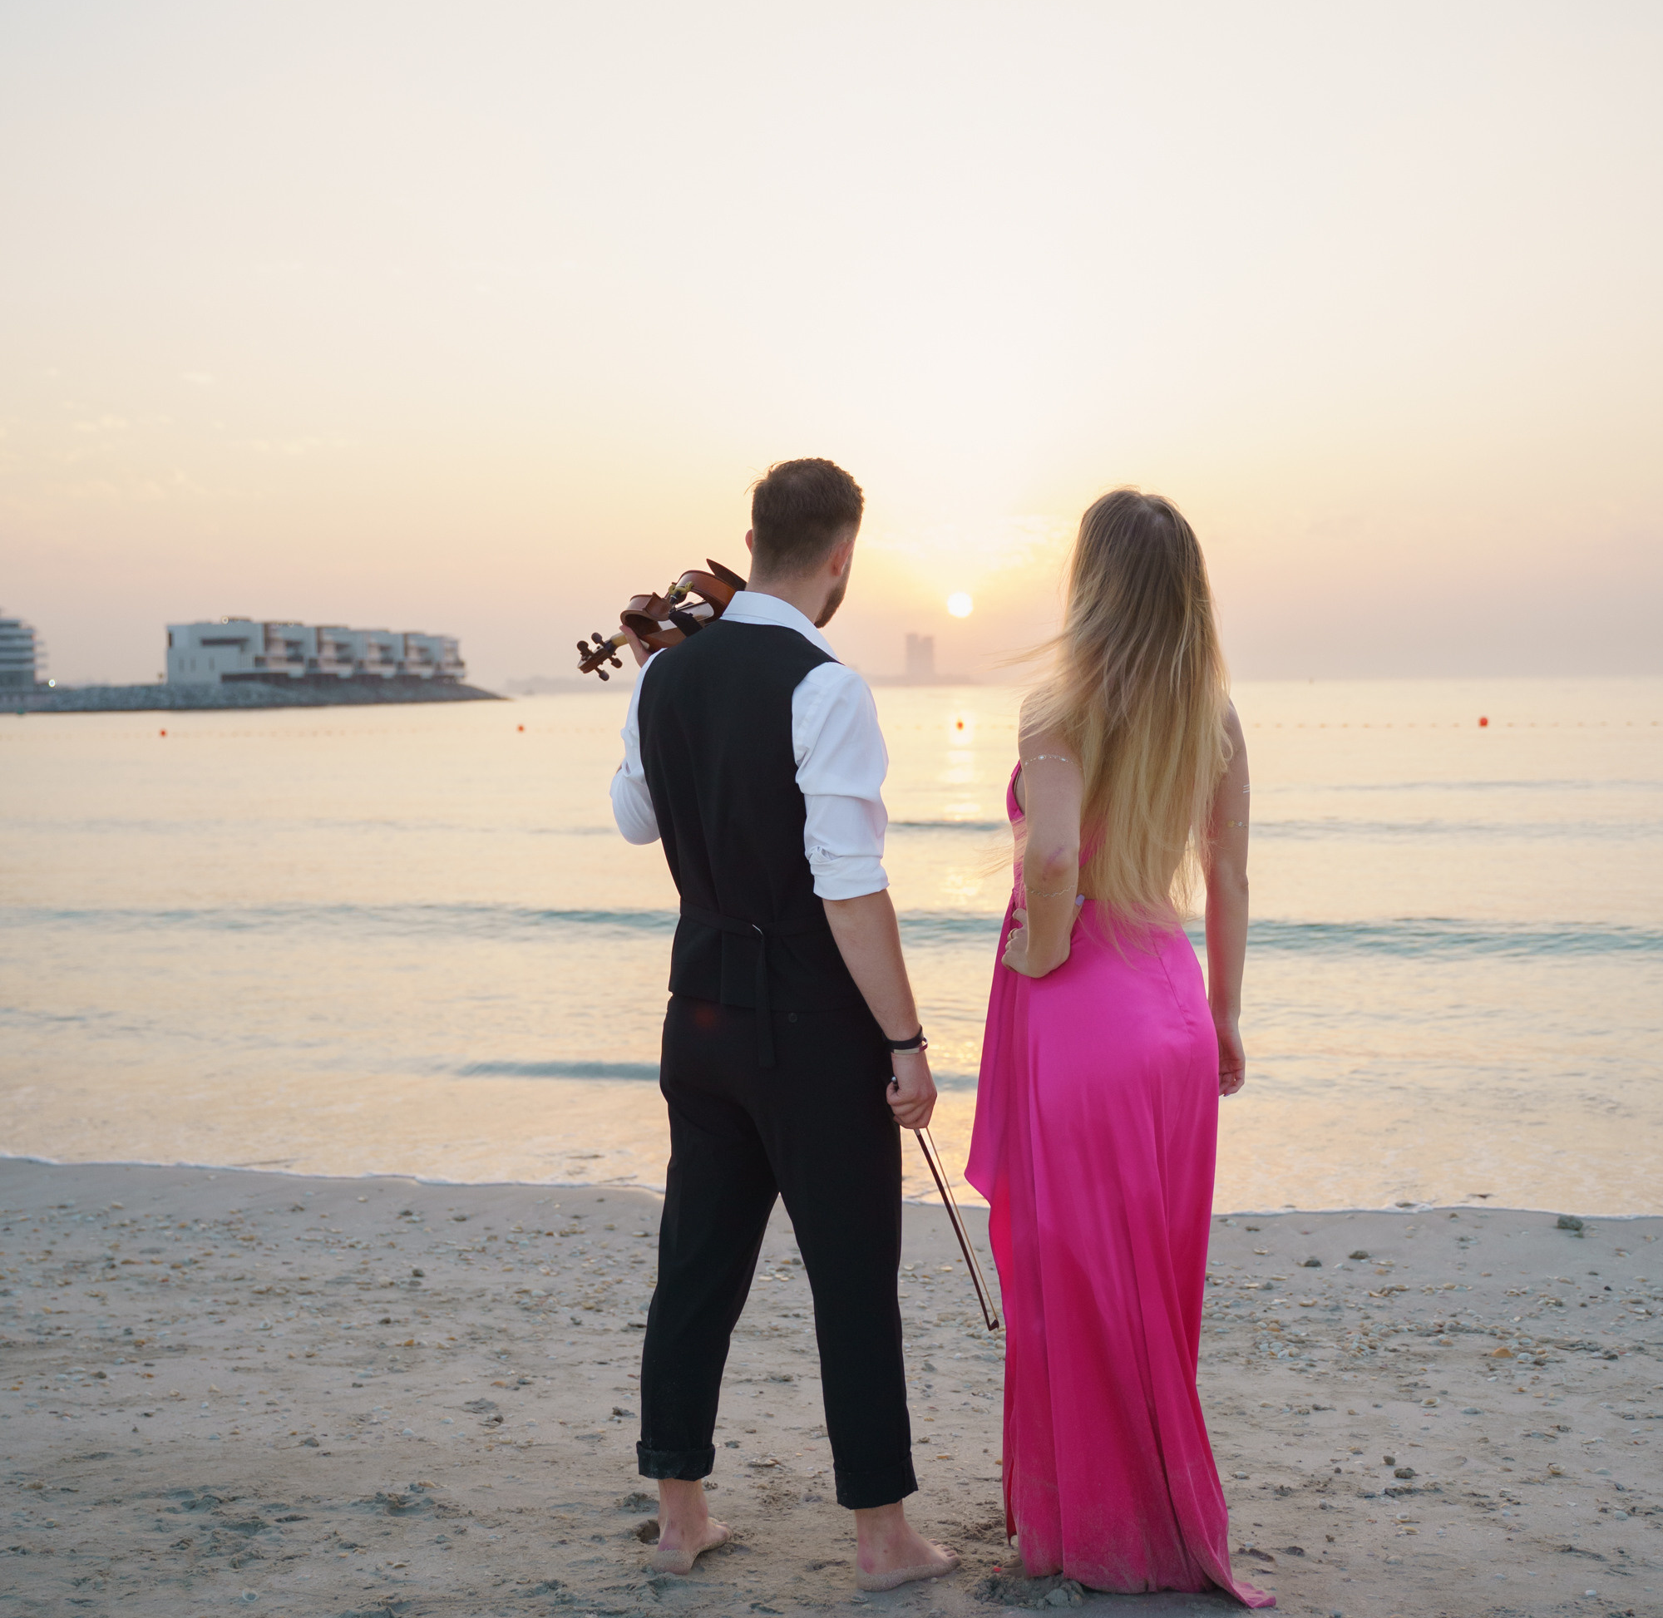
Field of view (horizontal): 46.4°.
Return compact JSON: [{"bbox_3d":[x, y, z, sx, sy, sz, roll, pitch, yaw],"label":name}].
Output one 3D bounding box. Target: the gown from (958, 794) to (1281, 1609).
[{"bbox_3d":[0.450,0.554,3.081,0.440,1.280,0.500,-3,4,-27],"label":"gown"}]

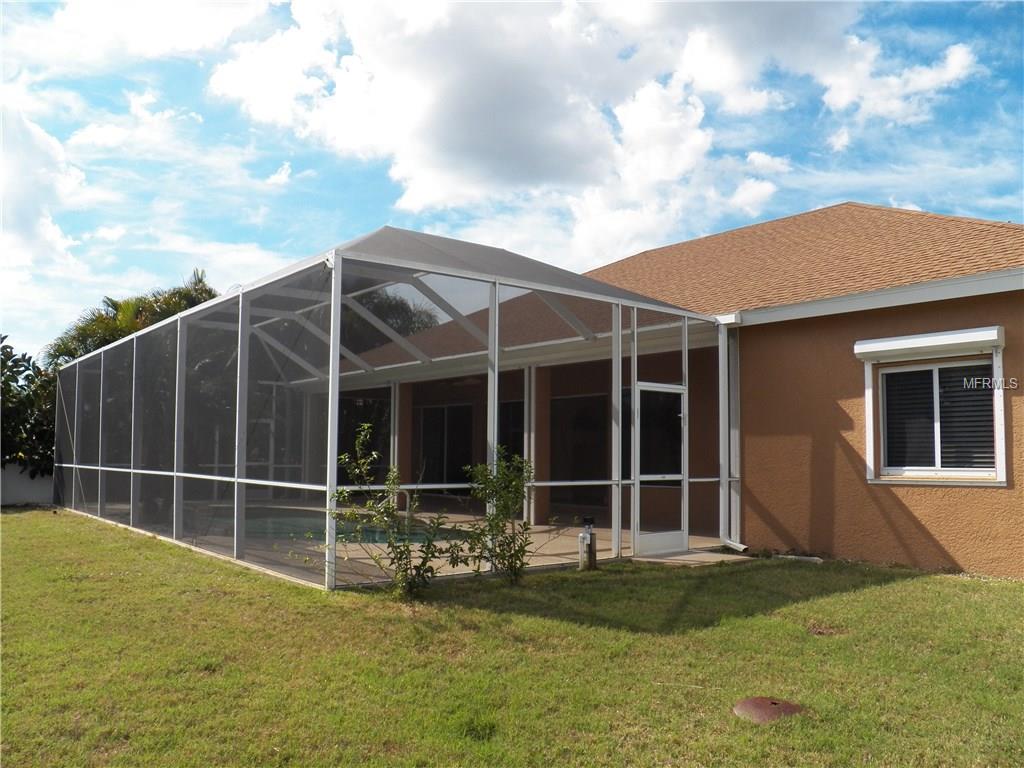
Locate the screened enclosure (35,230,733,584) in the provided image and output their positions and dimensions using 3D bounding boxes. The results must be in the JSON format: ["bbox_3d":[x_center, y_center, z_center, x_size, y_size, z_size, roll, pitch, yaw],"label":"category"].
[{"bbox_3d":[-3.809,0.357,15.280,5.910,4.210,14.710,4,-6,-37],"label":"screened enclosure"}]

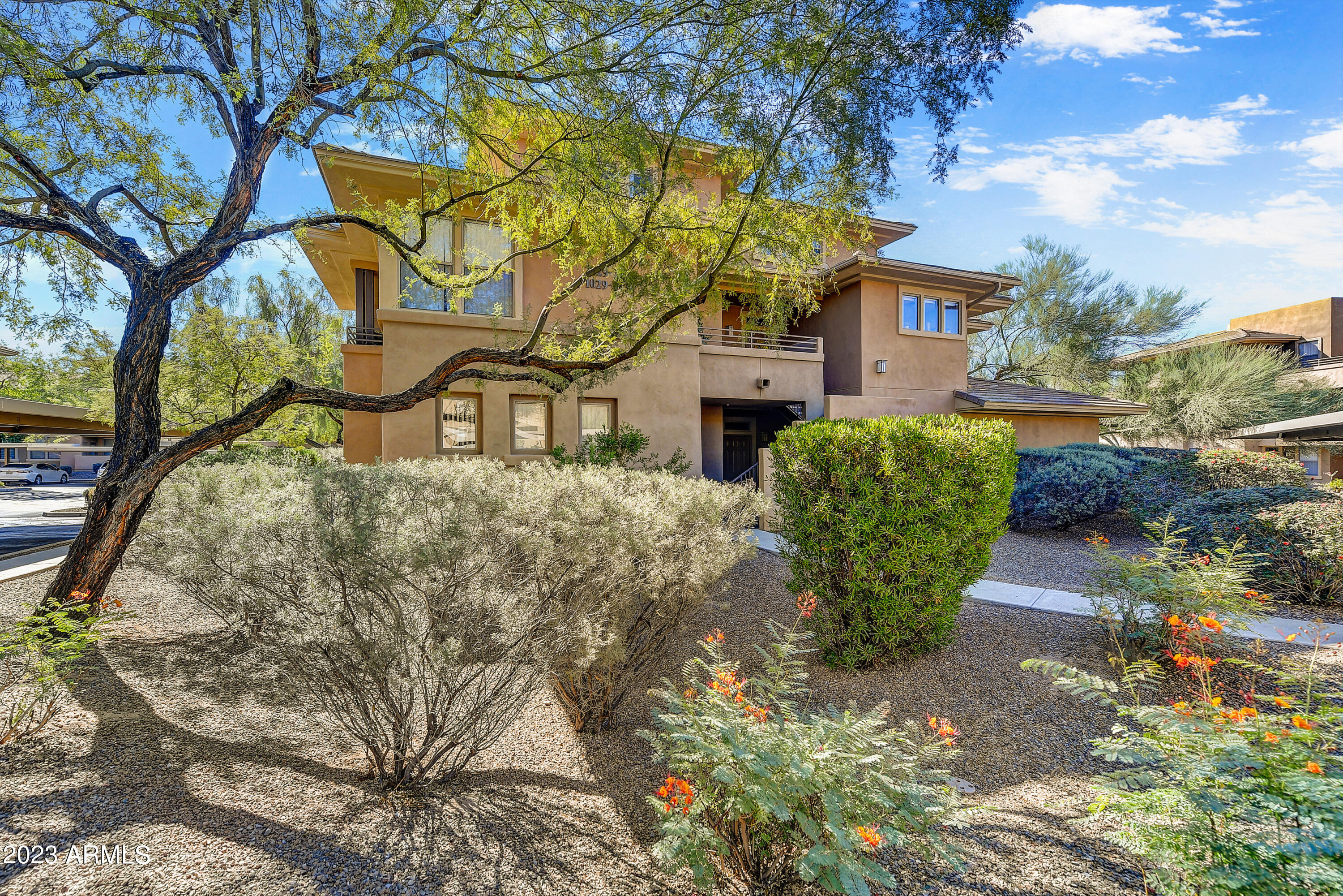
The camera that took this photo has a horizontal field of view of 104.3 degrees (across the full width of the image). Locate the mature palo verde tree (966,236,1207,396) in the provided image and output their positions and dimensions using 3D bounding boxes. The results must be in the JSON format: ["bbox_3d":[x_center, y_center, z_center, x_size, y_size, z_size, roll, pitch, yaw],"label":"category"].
[{"bbox_3d":[12.900,-2.650,17.200,7.200,8.600,6.500,0,0,-20],"label":"mature palo verde tree"}]

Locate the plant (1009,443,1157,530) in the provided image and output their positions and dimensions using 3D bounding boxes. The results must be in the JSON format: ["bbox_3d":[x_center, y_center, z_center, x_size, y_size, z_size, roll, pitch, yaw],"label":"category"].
[{"bbox_3d":[8.500,0.780,11.200,3.000,1.700,2.400,0,0,-20],"label":"plant"}]

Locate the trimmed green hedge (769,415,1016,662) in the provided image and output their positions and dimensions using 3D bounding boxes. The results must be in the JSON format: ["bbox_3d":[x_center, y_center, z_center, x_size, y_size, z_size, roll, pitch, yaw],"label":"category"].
[{"bbox_3d":[1.790,0.710,4.380,1.700,1.880,1.450,0,0,-20],"label":"trimmed green hedge"}]

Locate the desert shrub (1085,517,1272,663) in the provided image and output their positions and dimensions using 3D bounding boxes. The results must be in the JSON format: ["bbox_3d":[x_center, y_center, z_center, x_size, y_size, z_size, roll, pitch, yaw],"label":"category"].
[{"bbox_3d":[3.880,1.120,4.080,1.200,1.070,1.100,0,0,-20],"label":"desert shrub"}]

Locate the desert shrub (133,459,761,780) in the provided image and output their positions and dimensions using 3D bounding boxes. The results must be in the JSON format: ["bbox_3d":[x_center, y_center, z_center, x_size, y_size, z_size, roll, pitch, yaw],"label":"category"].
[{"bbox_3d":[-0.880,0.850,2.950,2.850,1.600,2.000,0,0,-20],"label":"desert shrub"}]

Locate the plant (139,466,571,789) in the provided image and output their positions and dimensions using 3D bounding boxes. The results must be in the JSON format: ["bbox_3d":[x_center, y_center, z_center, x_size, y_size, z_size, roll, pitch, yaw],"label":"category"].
[{"bbox_3d":[-1.460,0.850,2.670,1.850,1.600,1.750,0,0,-20],"label":"plant"}]

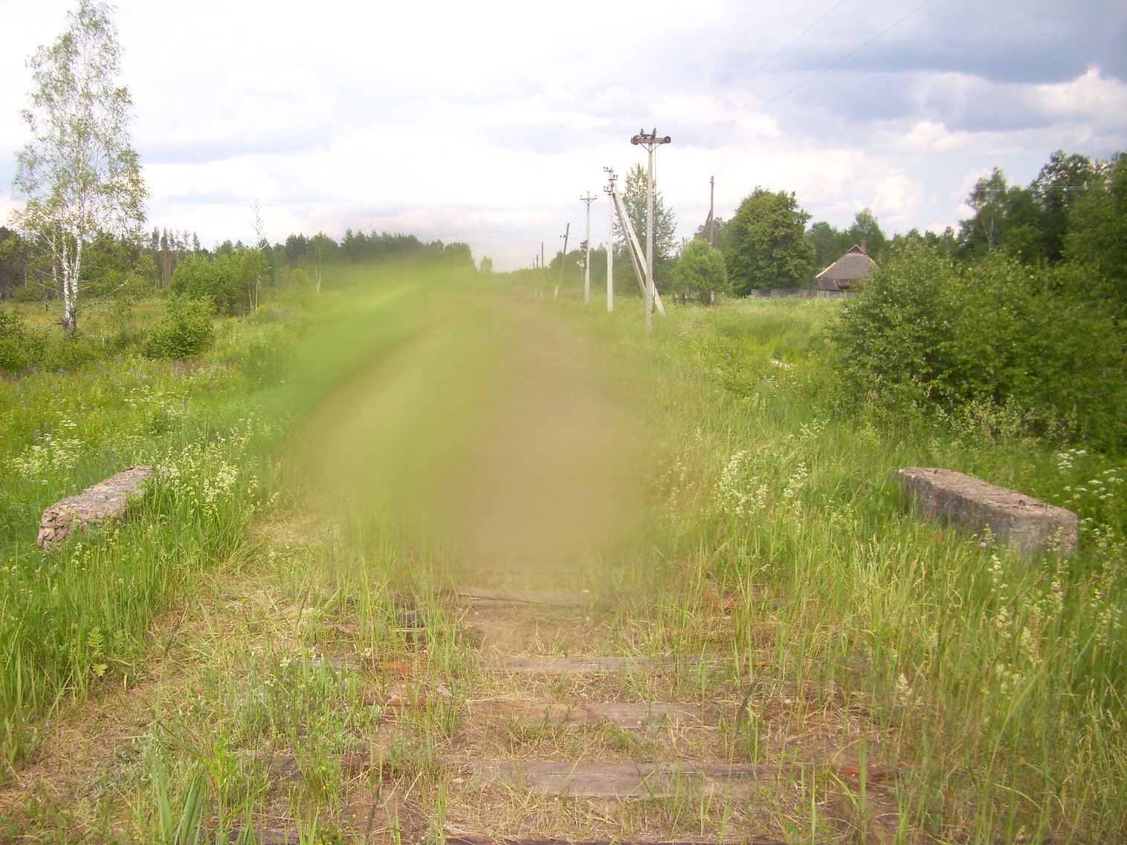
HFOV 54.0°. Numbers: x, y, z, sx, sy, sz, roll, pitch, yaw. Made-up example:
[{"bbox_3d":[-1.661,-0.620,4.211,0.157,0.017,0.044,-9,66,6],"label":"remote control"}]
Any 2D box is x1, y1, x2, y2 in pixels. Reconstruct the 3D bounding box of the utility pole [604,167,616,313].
[{"bbox_3d":[2.562,-9.924,60.207,0.670,7.988,0.400,0,8,2],"label":"utility pole"}]

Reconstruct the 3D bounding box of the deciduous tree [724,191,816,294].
[{"bbox_3d":[16.137,-14.104,86.886,7.187,8.461,7.000,1,8,8],"label":"deciduous tree"}]

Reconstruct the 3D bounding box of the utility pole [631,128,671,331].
[{"bbox_3d":[3.355,-7.336,42.394,1.551,7.679,0.400,0,8,2],"label":"utility pole"}]

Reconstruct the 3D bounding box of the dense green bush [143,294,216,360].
[{"bbox_3d":[-8.823,-2.182,25.442,1.680,1.514,1.600,-2,8,-17],"label":"dense green bush"}]

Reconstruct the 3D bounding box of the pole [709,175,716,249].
[{"bbox_3d":[10.243,-12.658,75.981,0.544,8.528,0.400,0,8,2],"label":"pole"}]

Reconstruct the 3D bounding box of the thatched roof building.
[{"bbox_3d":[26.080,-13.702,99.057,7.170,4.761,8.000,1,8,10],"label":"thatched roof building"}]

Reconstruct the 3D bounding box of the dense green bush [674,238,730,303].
[{"bbox_3d":[8.842,-9.561,70.354,3.414,4.159,3.300,1,8,7],"label":"dense green bush"}]

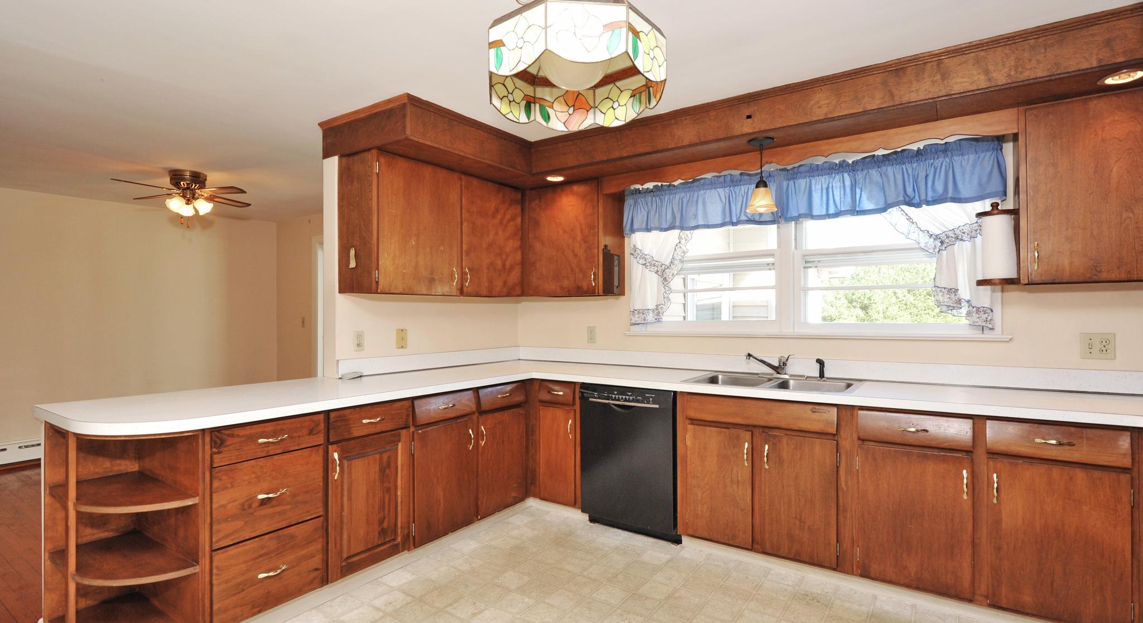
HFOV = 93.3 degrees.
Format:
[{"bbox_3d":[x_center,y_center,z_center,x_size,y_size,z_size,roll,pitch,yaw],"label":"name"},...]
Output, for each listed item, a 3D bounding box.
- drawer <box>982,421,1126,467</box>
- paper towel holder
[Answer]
[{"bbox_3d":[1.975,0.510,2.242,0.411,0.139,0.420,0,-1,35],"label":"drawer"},{"bbox_3d":[2.033,-0.322,2.583,0.154,0.398,0.146,0,-1,35],"label":"paper towel holder"}]

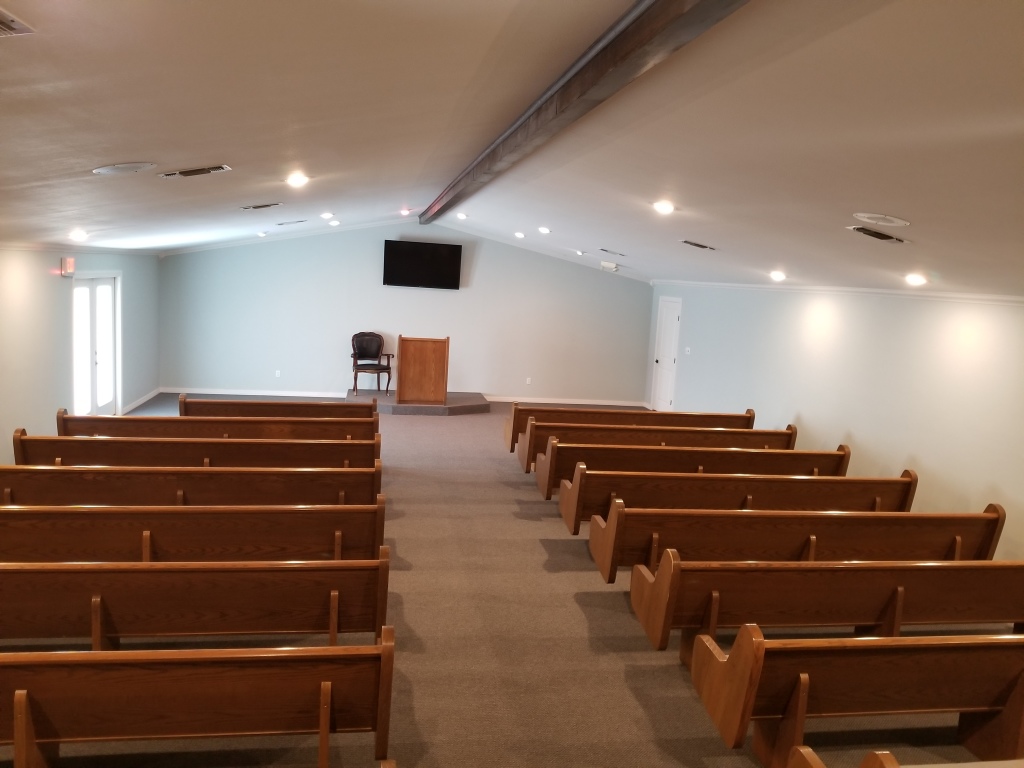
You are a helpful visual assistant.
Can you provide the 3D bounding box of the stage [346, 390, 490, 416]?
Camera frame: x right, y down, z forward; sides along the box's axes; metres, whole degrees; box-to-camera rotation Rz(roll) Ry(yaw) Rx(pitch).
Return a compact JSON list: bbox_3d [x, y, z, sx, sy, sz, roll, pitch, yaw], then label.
[{"bbox_3d":[-1.629,0.334,13.293,2.455,0.143,1.467,2,9,-10],"label":"stage"}]

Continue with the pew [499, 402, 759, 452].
[{"bbox_3d":[1.472,0.666,9.745,3.055,0.870,0.587,2,8,-8],"label":"pew"}]

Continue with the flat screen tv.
[{"bbox_3d":[-1.558,-2.087,13.537,1.340,0.773,0.069,2,13,-10],"label":"flat screen tv"}]

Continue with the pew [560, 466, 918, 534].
[{"bbox_3d":[2.004,1.118,6.895,3.055,0.870,0.587,2,8,-8],"label":"pew"}]

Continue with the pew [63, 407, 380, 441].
[{"bbox_3d":[-2.969,0.663,8.074,3.072,0.870,0.587,2,9,-11],"label":"pew"}]

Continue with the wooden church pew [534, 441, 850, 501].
[{"bbox_3d":[1.827,0.967,7.845,3.055,0.870,0.587,2,8,-8],"label":"wooden church pew"}]

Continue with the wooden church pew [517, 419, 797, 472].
[{"bbox_3d":[1.649,0.817,8.795,3.055,0.870,0.587,2,8,-8],"label":"wooden church pew"}]

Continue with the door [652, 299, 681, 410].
[{"bbox_3d":[2.791,-0.484,13.948,0.069,2.059,0.929,2,9,-11],"label":"door"}]

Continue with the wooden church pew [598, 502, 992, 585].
[{"bbox_3d":[2.181,1.268,5.945,3.055,0.870,0.587,2,8,-8],"label":"wooden church pew"}]

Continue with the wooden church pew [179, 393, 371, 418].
[{"bbox_3d":[-2.710,0.525,9.107,2.183,0.870,0.587,2,9,-11],"label":"wooden church pew"}]

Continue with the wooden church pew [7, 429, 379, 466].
[{"bbox_3d":[-2.792,0.814,7.124,3.072,0.870,0.587,2,9,-11],"label":"wooden church pew"}]

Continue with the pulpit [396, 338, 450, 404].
[{"bbox_3d":[-1.504,-0.253,12.932,0.792,1.136,0.469,2,9,-10],"label":"pulpit"}]

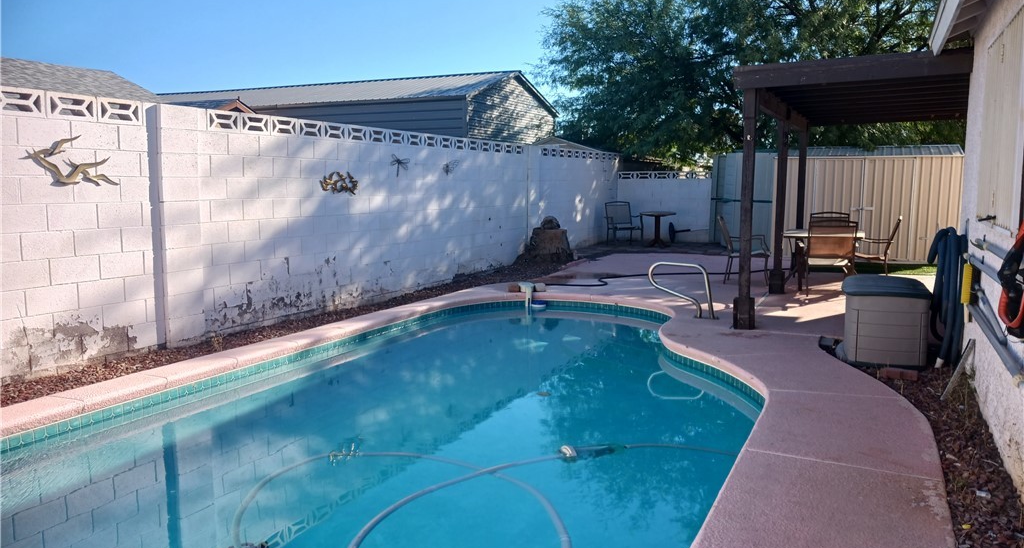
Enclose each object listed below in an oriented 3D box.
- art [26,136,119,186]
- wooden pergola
[{"bbox_3d":[-3.272,-0.855,6.013,0.070,0.388,0.760,3,7,26],"label":"art"},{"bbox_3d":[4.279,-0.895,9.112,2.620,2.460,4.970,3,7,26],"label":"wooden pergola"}]

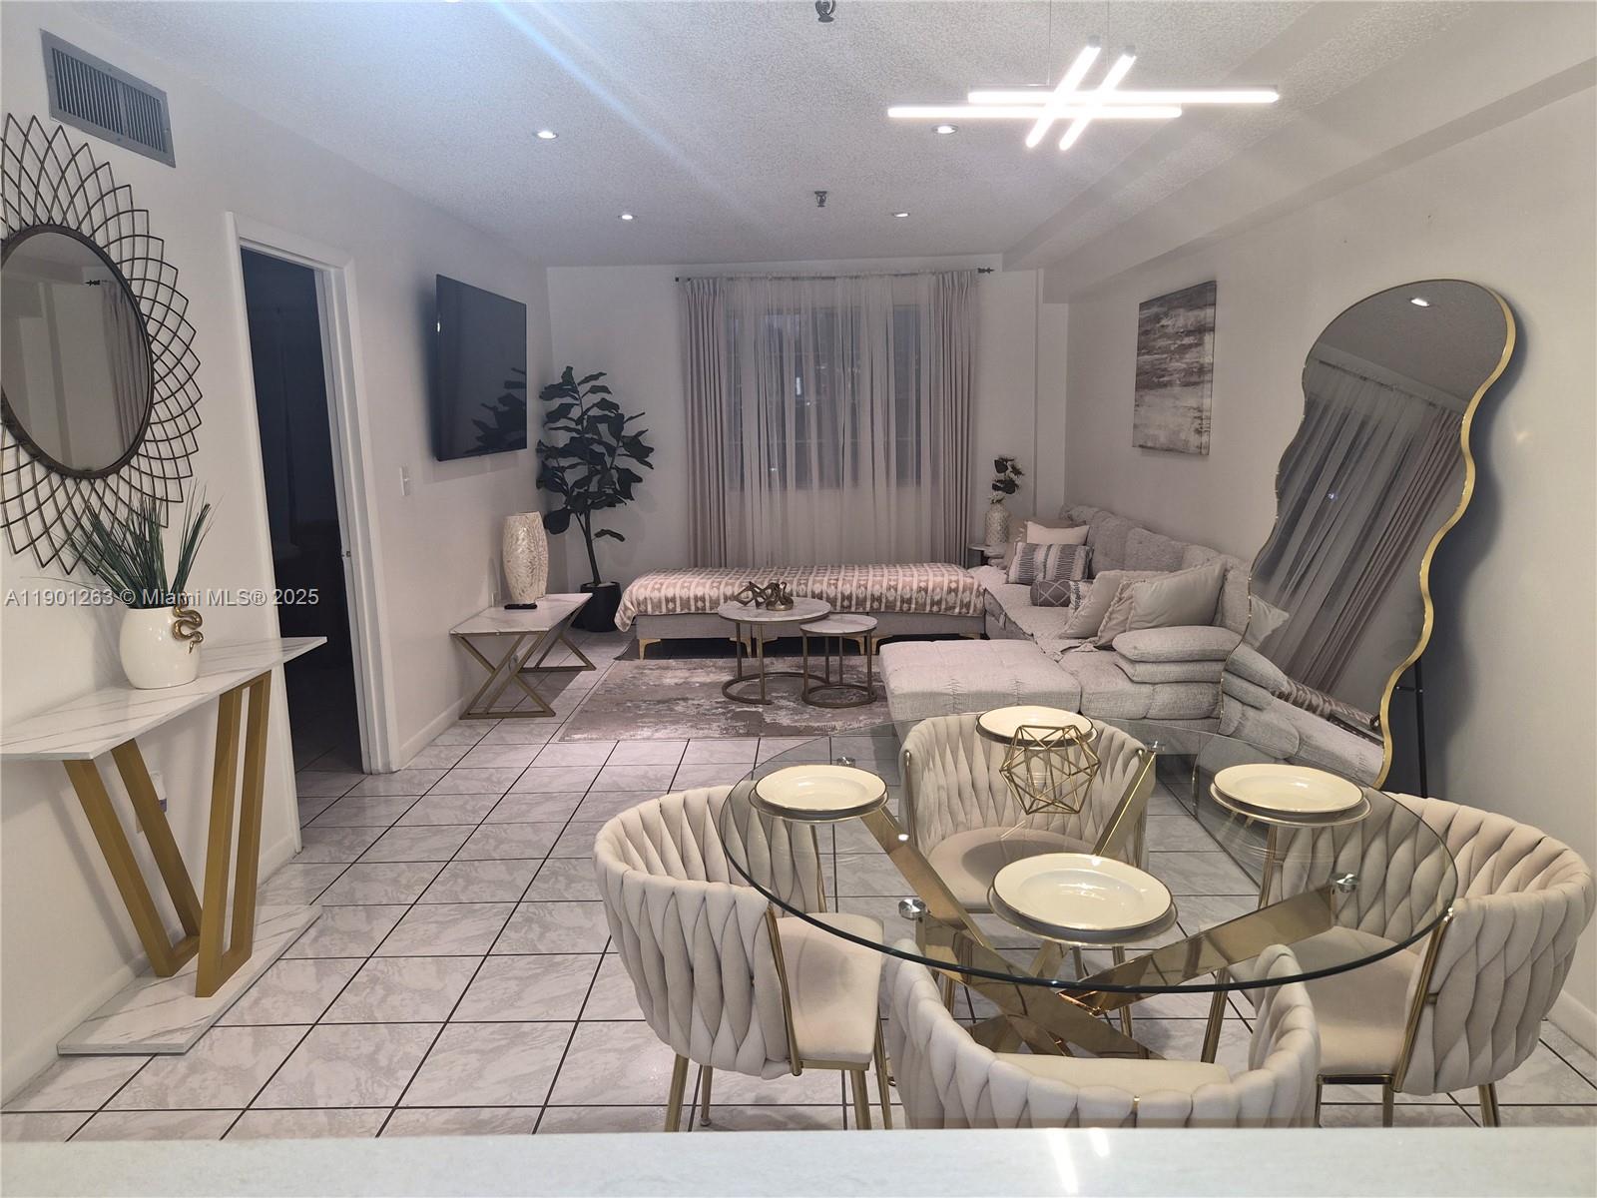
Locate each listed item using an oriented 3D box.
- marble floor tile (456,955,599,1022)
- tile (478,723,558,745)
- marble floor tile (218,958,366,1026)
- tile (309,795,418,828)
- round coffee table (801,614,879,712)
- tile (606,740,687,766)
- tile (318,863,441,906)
[{"bbox_3d":[-0.699,1.017,2.772,0.322,0.010,0.322,-1,10,1],"label":"marble floor tile"},{"bbox_3d":[-1.309,0.642,4.992,0.318,0.010,0.318,-1,10,1],"label":"tile"},{"bbox_3d":[-1.341,1.024,2.764,0.318,0.010,0.318,-1,10,1],"label":"marble floor tile"},{"bbox_3d":[-1.655,0.819,4.079,0.322,0.010,0.322,-1,10,1],"label":"tile"},{"bbox_3d":[0.209,0.316,5.449,0.400,0.400,0.400,-1,10,1],"label":"round coffee table"},{"bbox_3d":[-0.676,0.698,4.758,0.325,0.010,0.325,-1,10,1],"label":"tile"},{"bbox_3d":[-1.315,0.907,3.366,0.314,0.013,0.314,-1,10,1],"label":"tile"}]

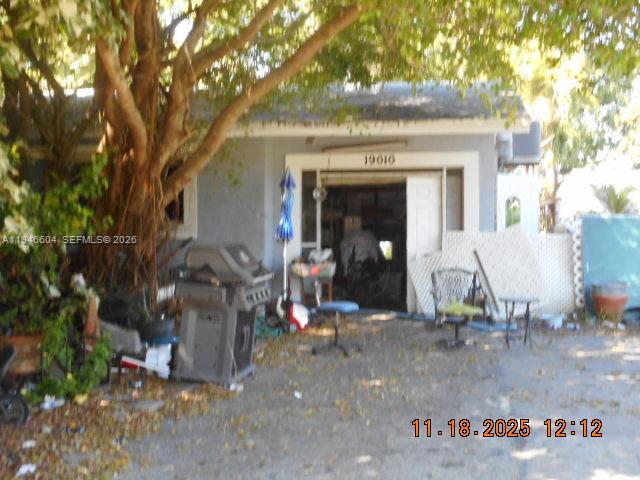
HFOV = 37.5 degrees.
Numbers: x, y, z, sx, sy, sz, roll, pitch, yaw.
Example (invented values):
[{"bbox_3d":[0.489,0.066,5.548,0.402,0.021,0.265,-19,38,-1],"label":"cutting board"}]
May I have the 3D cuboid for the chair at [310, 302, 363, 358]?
[{"bbox_3d":[0.183,0.942,10.150,0.550,0.540,0.560,-1,2,-30],"label":"chair"}]

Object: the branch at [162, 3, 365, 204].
[{"bbox_3d":[-0.575,-1.390,9.600,2.100,2.080,1.000,0,1,0],"label":"branch"}]

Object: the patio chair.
[{"bbox_3d":[1.555,0.760,10.700,0.580,0.880,0.620,0,1,-9],"label":"patio chair"}]

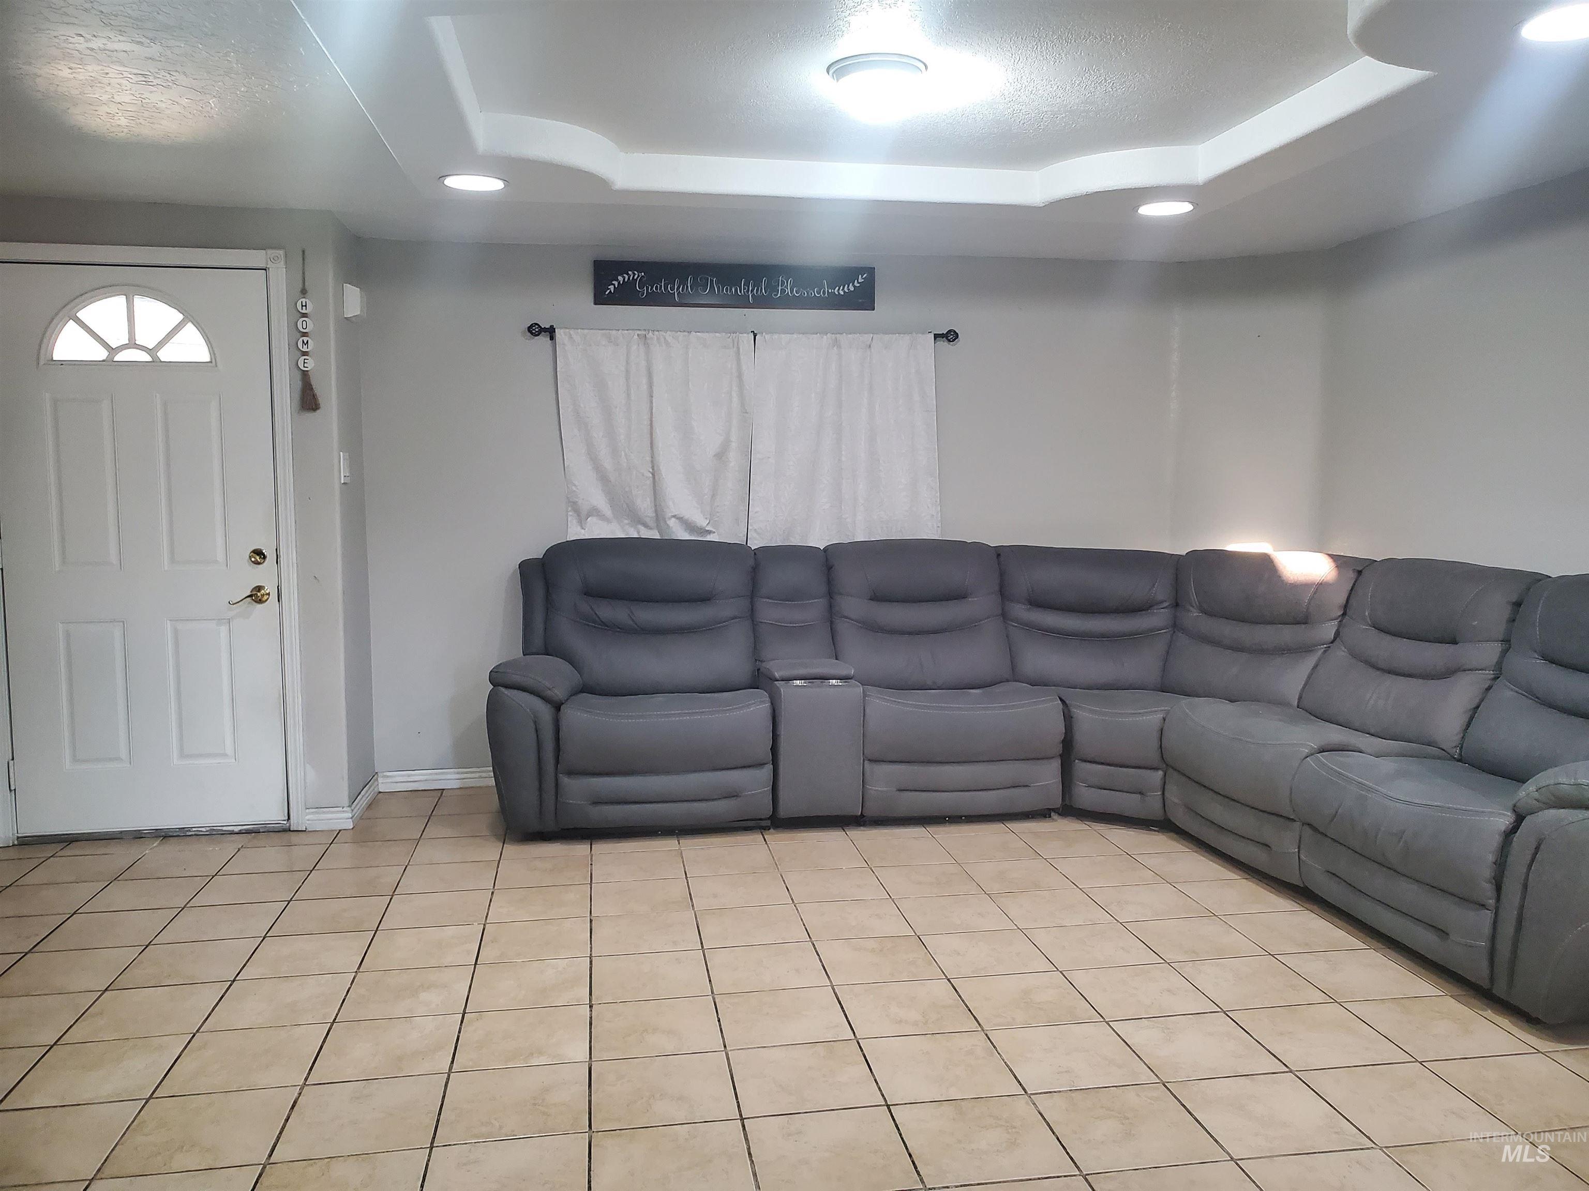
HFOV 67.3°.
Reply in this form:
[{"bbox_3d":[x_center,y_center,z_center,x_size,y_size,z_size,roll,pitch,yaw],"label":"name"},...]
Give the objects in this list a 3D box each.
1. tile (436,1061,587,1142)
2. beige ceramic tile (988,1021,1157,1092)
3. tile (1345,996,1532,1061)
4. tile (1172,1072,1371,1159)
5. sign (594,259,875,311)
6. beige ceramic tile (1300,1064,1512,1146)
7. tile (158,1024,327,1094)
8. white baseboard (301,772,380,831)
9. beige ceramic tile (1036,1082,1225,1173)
[{"bbox_3d":[-0.585,1.071,2.510,0.301,0.010,0.295,-1,6,-9],"label":"tile"},{"bbox_3d":[0.632,1.060,2.734,0.304,0.010,0.299,-1,6,-10],"label":"beige ceramic tile"},{"bbox_3d":[1.540,1.043,2.870,0.305,0.010,0.303,-1,6,-9],"label":"tile"},{"bbox_3d":[0.978,1.075,2.468,0.301,0.010,0.295,-1,6,-9],"label":"tile"},{"bbox_3d":[-0.246,-1.318,5.091,1.202,0.183,0.020,-1,6,-10],"label":"sign"},{"bbox_3d":[1.289,1.080,2.537,0.304,0.010,0.299,-1,6,-10],"label":"beige ceramic tile"},{"bbox_3d":[-1.240,1.053,2.703,0.301,0.010,0.295,-1,6,-9],"label":"tile"},{"bbox_3d":[-1.778,0.810,4.721,0.164,0.082,0.554,-1,6,-9],"label":"white baseboard"},{"bbox_3d":[0.672,1.074,2.405,0.300,0.010,0.300,-1,6,-9],"label":"beige ceramic tile"}]

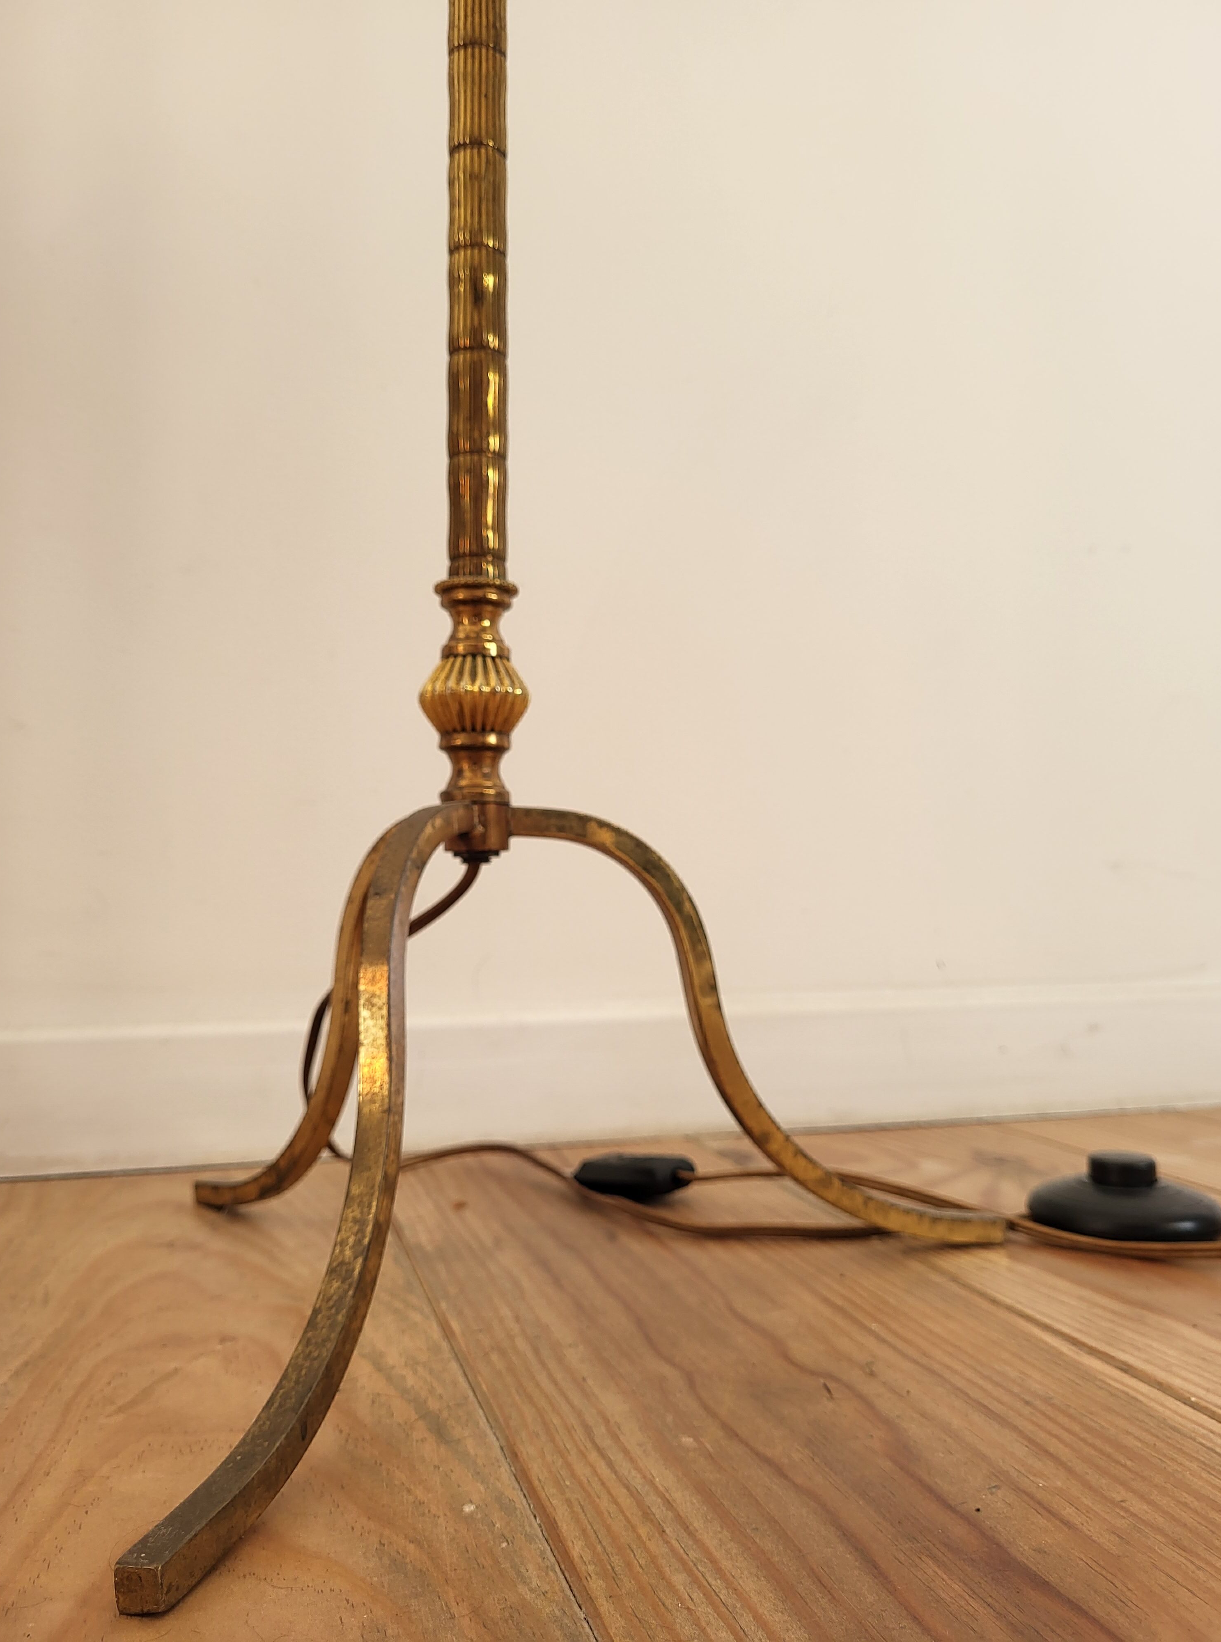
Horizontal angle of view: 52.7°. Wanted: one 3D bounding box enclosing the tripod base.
[{"bbox_3d":[-0.052,0.073,0.372,0.340,0.162,0.296,-2,-4,14],"label":"tripod base"}]

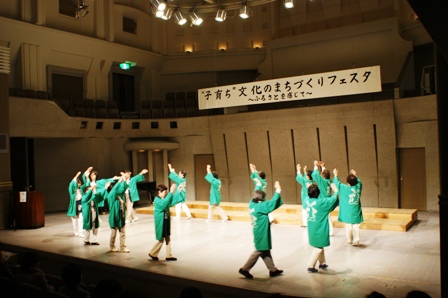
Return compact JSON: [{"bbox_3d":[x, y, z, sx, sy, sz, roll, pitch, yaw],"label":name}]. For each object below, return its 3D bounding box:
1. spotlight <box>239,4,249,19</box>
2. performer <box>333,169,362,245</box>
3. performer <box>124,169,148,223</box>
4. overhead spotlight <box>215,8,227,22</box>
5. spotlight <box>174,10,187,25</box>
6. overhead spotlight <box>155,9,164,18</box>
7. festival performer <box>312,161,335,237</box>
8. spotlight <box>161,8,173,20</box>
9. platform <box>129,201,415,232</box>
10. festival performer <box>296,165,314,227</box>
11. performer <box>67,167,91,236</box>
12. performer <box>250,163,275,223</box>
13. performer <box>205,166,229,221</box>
[{"bbox_3d":[0.504,-3.546,10.600,0.250,0.290,0.250,-2,-16,7],"label":"spotlight"},{"bbox_3d":[2.747,1.266,9.122,0.550,1.665,0.480,-2,-1,-25],"label":"performer"},{"bbox_3d":[-2.803,1.489,13.000,0.850,1.680,0.500,-2,1,14],"label":"performer"},{"bbox_3d":[-0.092,-3.508,10.800,0.250,0.290,0.250,23,-16,-37],"label":"overhead spotlight"},{"bbox_3d":[-1.281,-3.836,12.000,0.280,0.370,0.270,-33,-13,23],"label":"spotlight"},{"bbox_3d":[-1.837,-3.836,11.600,0.270,0.360,0.280,-3,-28,-49],"label":"overhead spotlight"},{"bbox_3d":[2.534,1.242,10.400,0.520,1.900,0.580,-2,1,-37],"label":"festival performer"},{"bbox_3d":[-1.480,-3.474,10.600,0.250,0.290,0.250,25,-13,-25],"label":"spotlight"},{"bbox_3d":[1.143,2.058,13.371,9.162,0.297,1.870,-2,-1,32],"label":"platform"},{"bbox_3d":[2.257,1.287,11.387,0.480,1.713,0.480,-3,-1,44],"label":"festival performer"},{"bbox_3d":[-3.957,1.474,11.200,0.560,1.850,0.560,-2,0,28],"label":"performer"},{"bbox_3d":[1.144,1.308,12.200,0.650,1.800,0.520,-2,1,34],"label":"performer"},{"bbox_3d":[-0.265,1.367,12.859,0.620,1.763,0.500,-2,-1,26],"label":"performer"}]

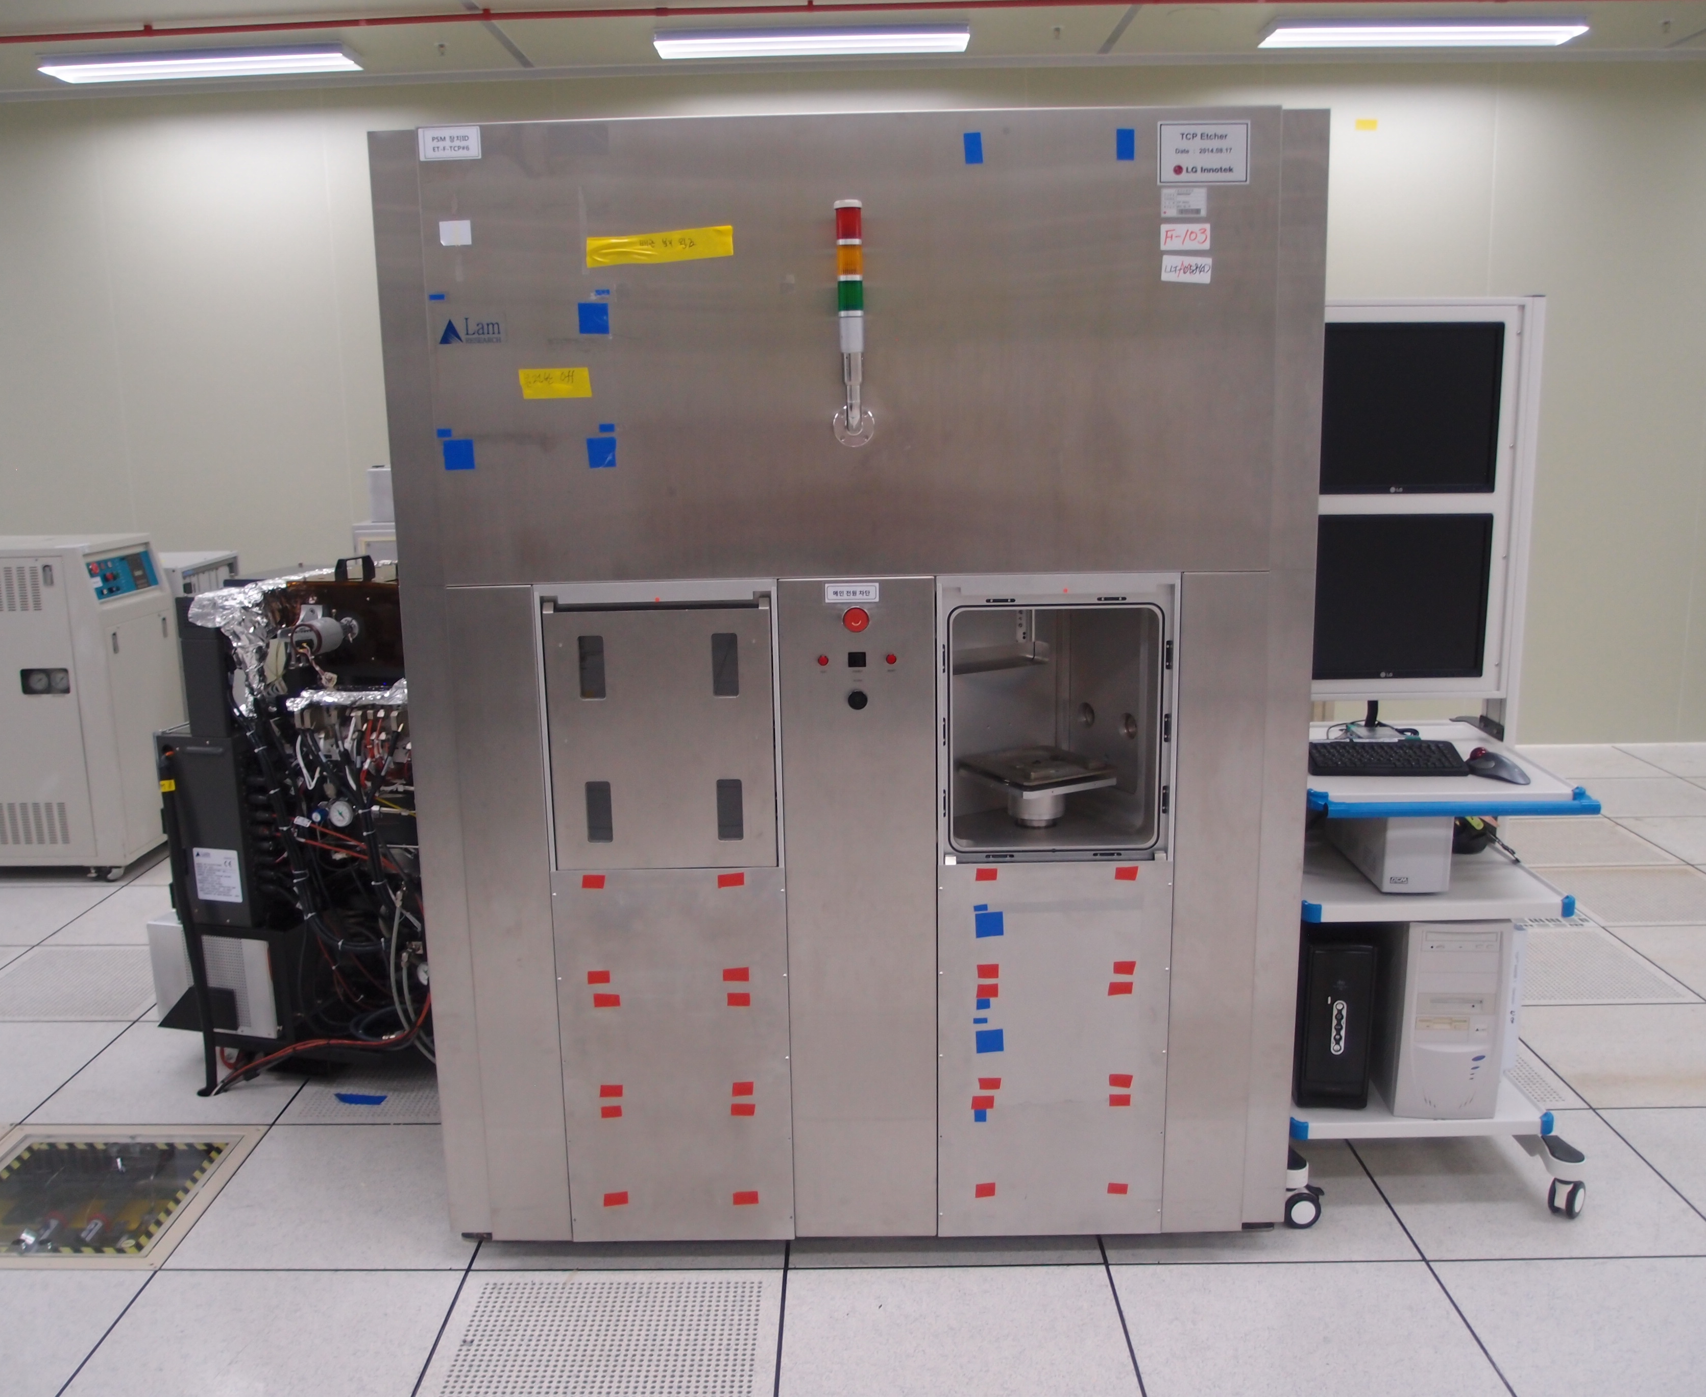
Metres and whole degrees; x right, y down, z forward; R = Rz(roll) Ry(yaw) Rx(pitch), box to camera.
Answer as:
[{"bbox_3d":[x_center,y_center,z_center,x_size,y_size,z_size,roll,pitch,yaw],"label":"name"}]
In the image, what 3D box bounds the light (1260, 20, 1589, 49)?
[{"bbox_3d":[2.228,-2.605,5.920,1.220,0.055,0.300,-1,11,1],"label":"light"}]

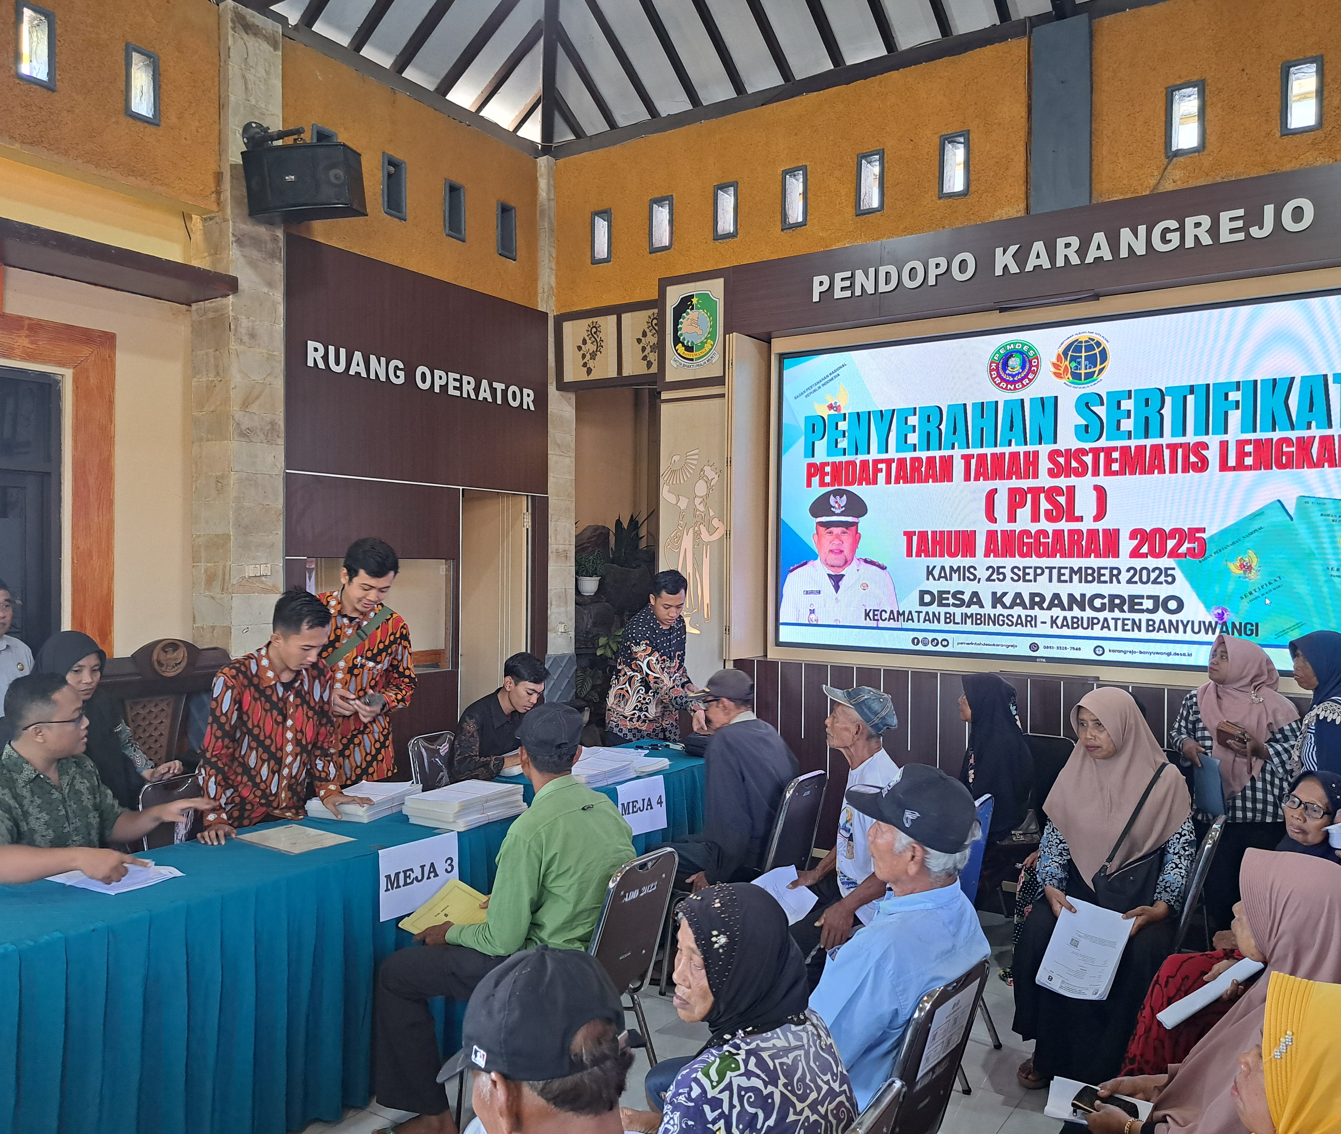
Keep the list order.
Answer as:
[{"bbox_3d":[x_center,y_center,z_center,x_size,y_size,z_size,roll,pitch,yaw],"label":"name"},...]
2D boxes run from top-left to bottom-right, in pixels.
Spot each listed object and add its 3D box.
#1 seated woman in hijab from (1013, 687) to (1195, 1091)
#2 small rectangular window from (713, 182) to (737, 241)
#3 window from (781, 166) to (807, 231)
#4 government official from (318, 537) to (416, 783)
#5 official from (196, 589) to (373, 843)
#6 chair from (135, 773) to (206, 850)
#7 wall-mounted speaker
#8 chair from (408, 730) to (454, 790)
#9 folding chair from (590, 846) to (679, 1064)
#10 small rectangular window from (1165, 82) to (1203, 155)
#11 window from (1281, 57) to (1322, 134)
[{"bbox_3d":[1.460,1.028,3.570,0.740,1.240,0.540,0,1,-43],"label":"seated woman in hijab"},{"bbox_3d":[0.347,-2.129,6.300,0.157,0.343,0.100,1,1,33],"label":"small rectangular window"},{"bbox_3d":[0.729,-2.120,6.051,0.157,0.343,0.100,1,1,33],"label":"window"},{"bbox_3d":[-1.203,0.763,4.180,0.490,1.740,0.360,0,1,-29],"label":"government official"},{"bbox_3d":[-1.388,0.847,3.615,0.530,1.520,0.560,1,0,42],"label":"official"},{"bbox_3d":[-1.561,1.200,3.691,0.550,0.850,0.420,1,0,34],"label":"chair"},{"bbox_3d":[-1.528,-1.602,4.400,0.432,0.249,0.205,-3,8,5],"label":"wall-mounted speaker"},{"bbox_3d":[-0.898,1.193,4.672,0.500,0.870,0.450,1,1,29],"label":"chair"},{"bbox_3d":[-0.242,1.204,3.069,0.480,0.830,0.420,1,0,34],"label":"folding chair"},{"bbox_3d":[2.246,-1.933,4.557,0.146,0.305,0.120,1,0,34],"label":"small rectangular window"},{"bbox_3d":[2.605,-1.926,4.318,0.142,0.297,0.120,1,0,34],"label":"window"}]

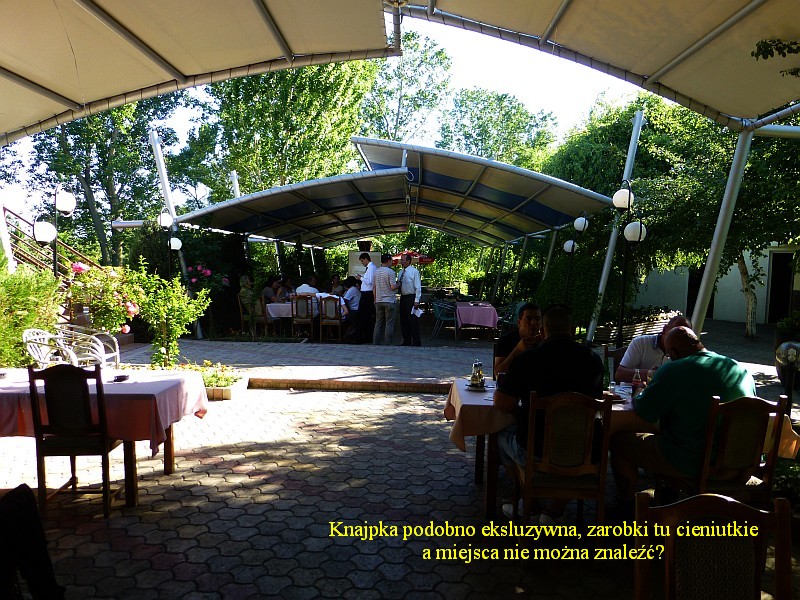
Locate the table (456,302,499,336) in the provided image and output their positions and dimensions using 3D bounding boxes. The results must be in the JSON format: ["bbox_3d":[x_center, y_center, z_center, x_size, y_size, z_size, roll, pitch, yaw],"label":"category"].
[{"bbox_3d":[1.570,0.456,11.446,0.870,0.750,0.870,0,3,0],"label":"table"}]

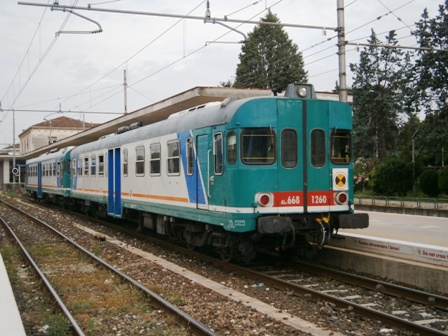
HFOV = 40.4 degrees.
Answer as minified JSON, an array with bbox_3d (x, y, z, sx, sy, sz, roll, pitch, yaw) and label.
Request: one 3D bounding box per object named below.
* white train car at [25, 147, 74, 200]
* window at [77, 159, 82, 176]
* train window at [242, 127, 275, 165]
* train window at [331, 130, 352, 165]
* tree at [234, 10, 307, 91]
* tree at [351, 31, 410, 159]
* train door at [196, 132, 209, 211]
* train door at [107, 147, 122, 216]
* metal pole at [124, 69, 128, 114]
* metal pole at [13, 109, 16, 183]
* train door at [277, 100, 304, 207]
[{"bbox_3d":[-10.852,0.826,40.863,2.880,3.600,22.000,0,-1,-24],"label":"white train car"},{"bbox_3d":[-6.571,-0.064,27.826,0.060,0.860,1.000,0,-1,-24],"label":"window"},{"bbox_3d":[0.694,-0.407,11.963,0.740,0.740,0.060,0,-1,-10],"label":"train window"},{"bbox_3d":[2.461,-0.429,12.743,0.720,0.770,0.060,0,-1,-38],"label":"train window"},{"bbox_3d":[3.634,-5.212,48.076,6.600,14.430,6.600,0,-1,-24],"label":"tree"},{"bbox_3d":[9.497,-3.300,37.048,4.200,10.250,4.200,0,-1,-24],"label":"tree"},{"bbox_3d":[-0.466,0.098,13.591,0.070,1.720,0.730,0,-1,-24],"label":"train door"},{"bbox_3d":[-3.863,0.518,21.499,0.090,2.300,1.700,0,-1,-24],"label":"train door"},{"bbox_3d":[-6.768,-2.390,42.153,0.220,8.860,0.220,0,-1,-24],"label":"metal pole"},{"bbox_3d":[-24.108,-2.158,70.000,0.230,9.400,0.230,0,-1,-24],"label":"metal pole"},{"bbox_3d":[1.314,-0.249,12.157,0.600,2.200,0.070,0,-1,-24],"label":"train door"}]

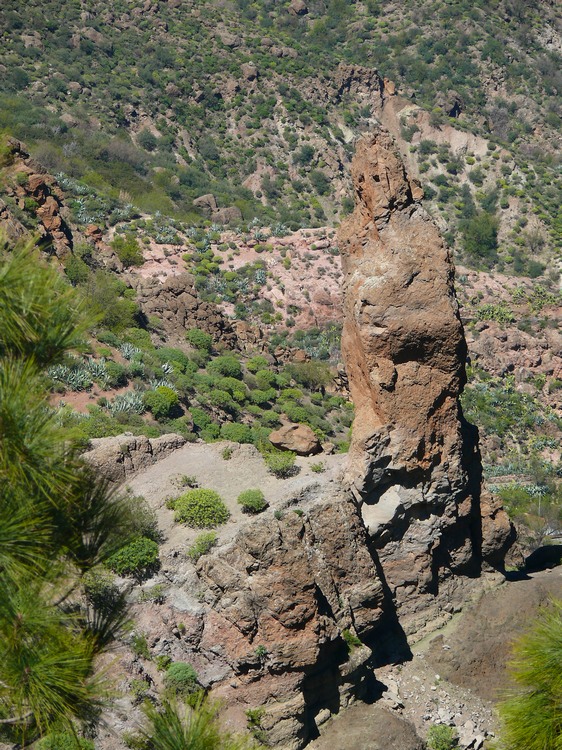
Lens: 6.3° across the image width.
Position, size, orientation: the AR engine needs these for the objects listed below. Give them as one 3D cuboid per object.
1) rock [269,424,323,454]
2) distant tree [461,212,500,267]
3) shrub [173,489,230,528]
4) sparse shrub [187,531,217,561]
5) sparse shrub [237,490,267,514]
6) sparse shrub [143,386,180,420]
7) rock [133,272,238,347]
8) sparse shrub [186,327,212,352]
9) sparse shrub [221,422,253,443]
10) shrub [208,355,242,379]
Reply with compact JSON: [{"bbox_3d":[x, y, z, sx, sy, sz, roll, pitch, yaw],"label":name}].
[{"bbox_3d":[0.482,2.128,170.000,1.780,1.000,1.350,0,17,0],"label":"rock"},{"bbox_3d":[16.310,-11.134,420.000,3.100,4.200,3.000,0,15,0],"label":"distant tree"},{"bbox_3d":[-2.457,4.194,160.000,1.750,1.200,1.650,0,17,0],"label":"shrub"},{"bbox_3d":[-2.426,5.237,157.000,0.880,0.800,0.850,0,17,0],"label":"sparse shrub"},{"bbox_3d":[-1.125,4.826,195.000,1.120,0.930,1.080,0,15,0],"label":"sparse shrub"},{"bbox_3d":[-4.278,1.020,183.000,1.350,1.150,1.300,0,17,0],"label":"sparse shrub"},{"bbox_3d":[-5.325,-3.652,285.000,5.900,3.500,4.000,0,15,0],"label":"rock"},{"bbox_3d":[-3.077,-1.340,193.000,1.000,0.950,1.000,0,17,0],"label":"sparse shrub"},{"bbox_3d":[-1.541,2.026,177.000,1.120,0.800,1.100,0,17,0],"label":"sparse shrub"},{"bbox_3d":[-2.041,-0.313,188.000,1.250,0.880,1.200,0,17,0],"label":"shrub"}]

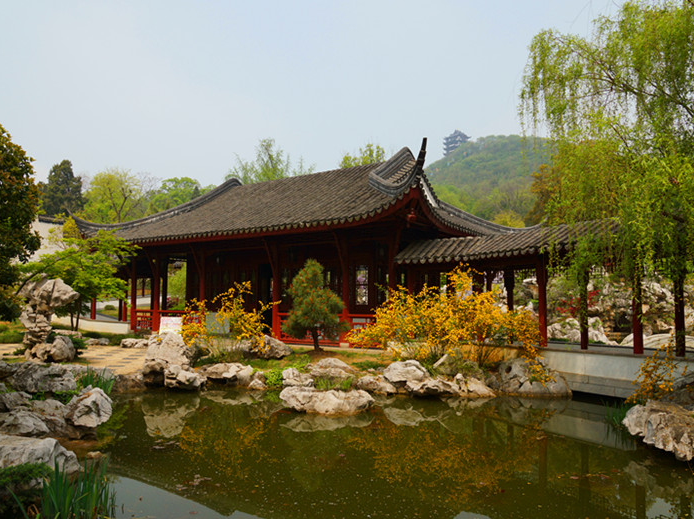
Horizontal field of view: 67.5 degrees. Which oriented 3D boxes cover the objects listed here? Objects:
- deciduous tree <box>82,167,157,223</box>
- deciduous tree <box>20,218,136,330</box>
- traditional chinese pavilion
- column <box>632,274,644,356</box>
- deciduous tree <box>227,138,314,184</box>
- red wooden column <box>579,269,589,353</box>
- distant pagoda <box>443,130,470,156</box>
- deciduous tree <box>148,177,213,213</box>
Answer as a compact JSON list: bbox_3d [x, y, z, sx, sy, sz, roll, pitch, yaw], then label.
[{"bbox_3d":[-19.785,-2.423,45.000,6.800,12.000,6.800,0,-4,0],"label":"deciduous tree"},{"bbox_3d":[-11.927,0.934,23.000,5.000,5.000,4.500,0,-4,0],"label":"deciduous tree"},{"bbox_3d":[-1.840,-0.392,22.160,17.094,7.350,11.466,-3,-5,35],"label":"traditional chinese pavilion"},{"bbox_3d":[5.702,0.792,10.200,0.185,2.150,0.185,-3,-5,35],"label":"column"},{"bbox_3d":[-6.035,-2.834,41.000,7.000,13.300,6.500,0,-4,0],"label":"deciduous tree"},{"bbox_3d":[5.491,1.002,12.000,0.170,2.150,0.170,-3,-5,35],"label":"red wooden column"},{"bbox_3d":[109.563,-109.062,520.000,22.000,29.000,22.000,0,-4,0],"label":"distant pagoda"},{"bbox_3d":[-18.371,-1.892,57.000,8.500,13.000,8.500,0,-4,0],"label":"deciduous tree"}]

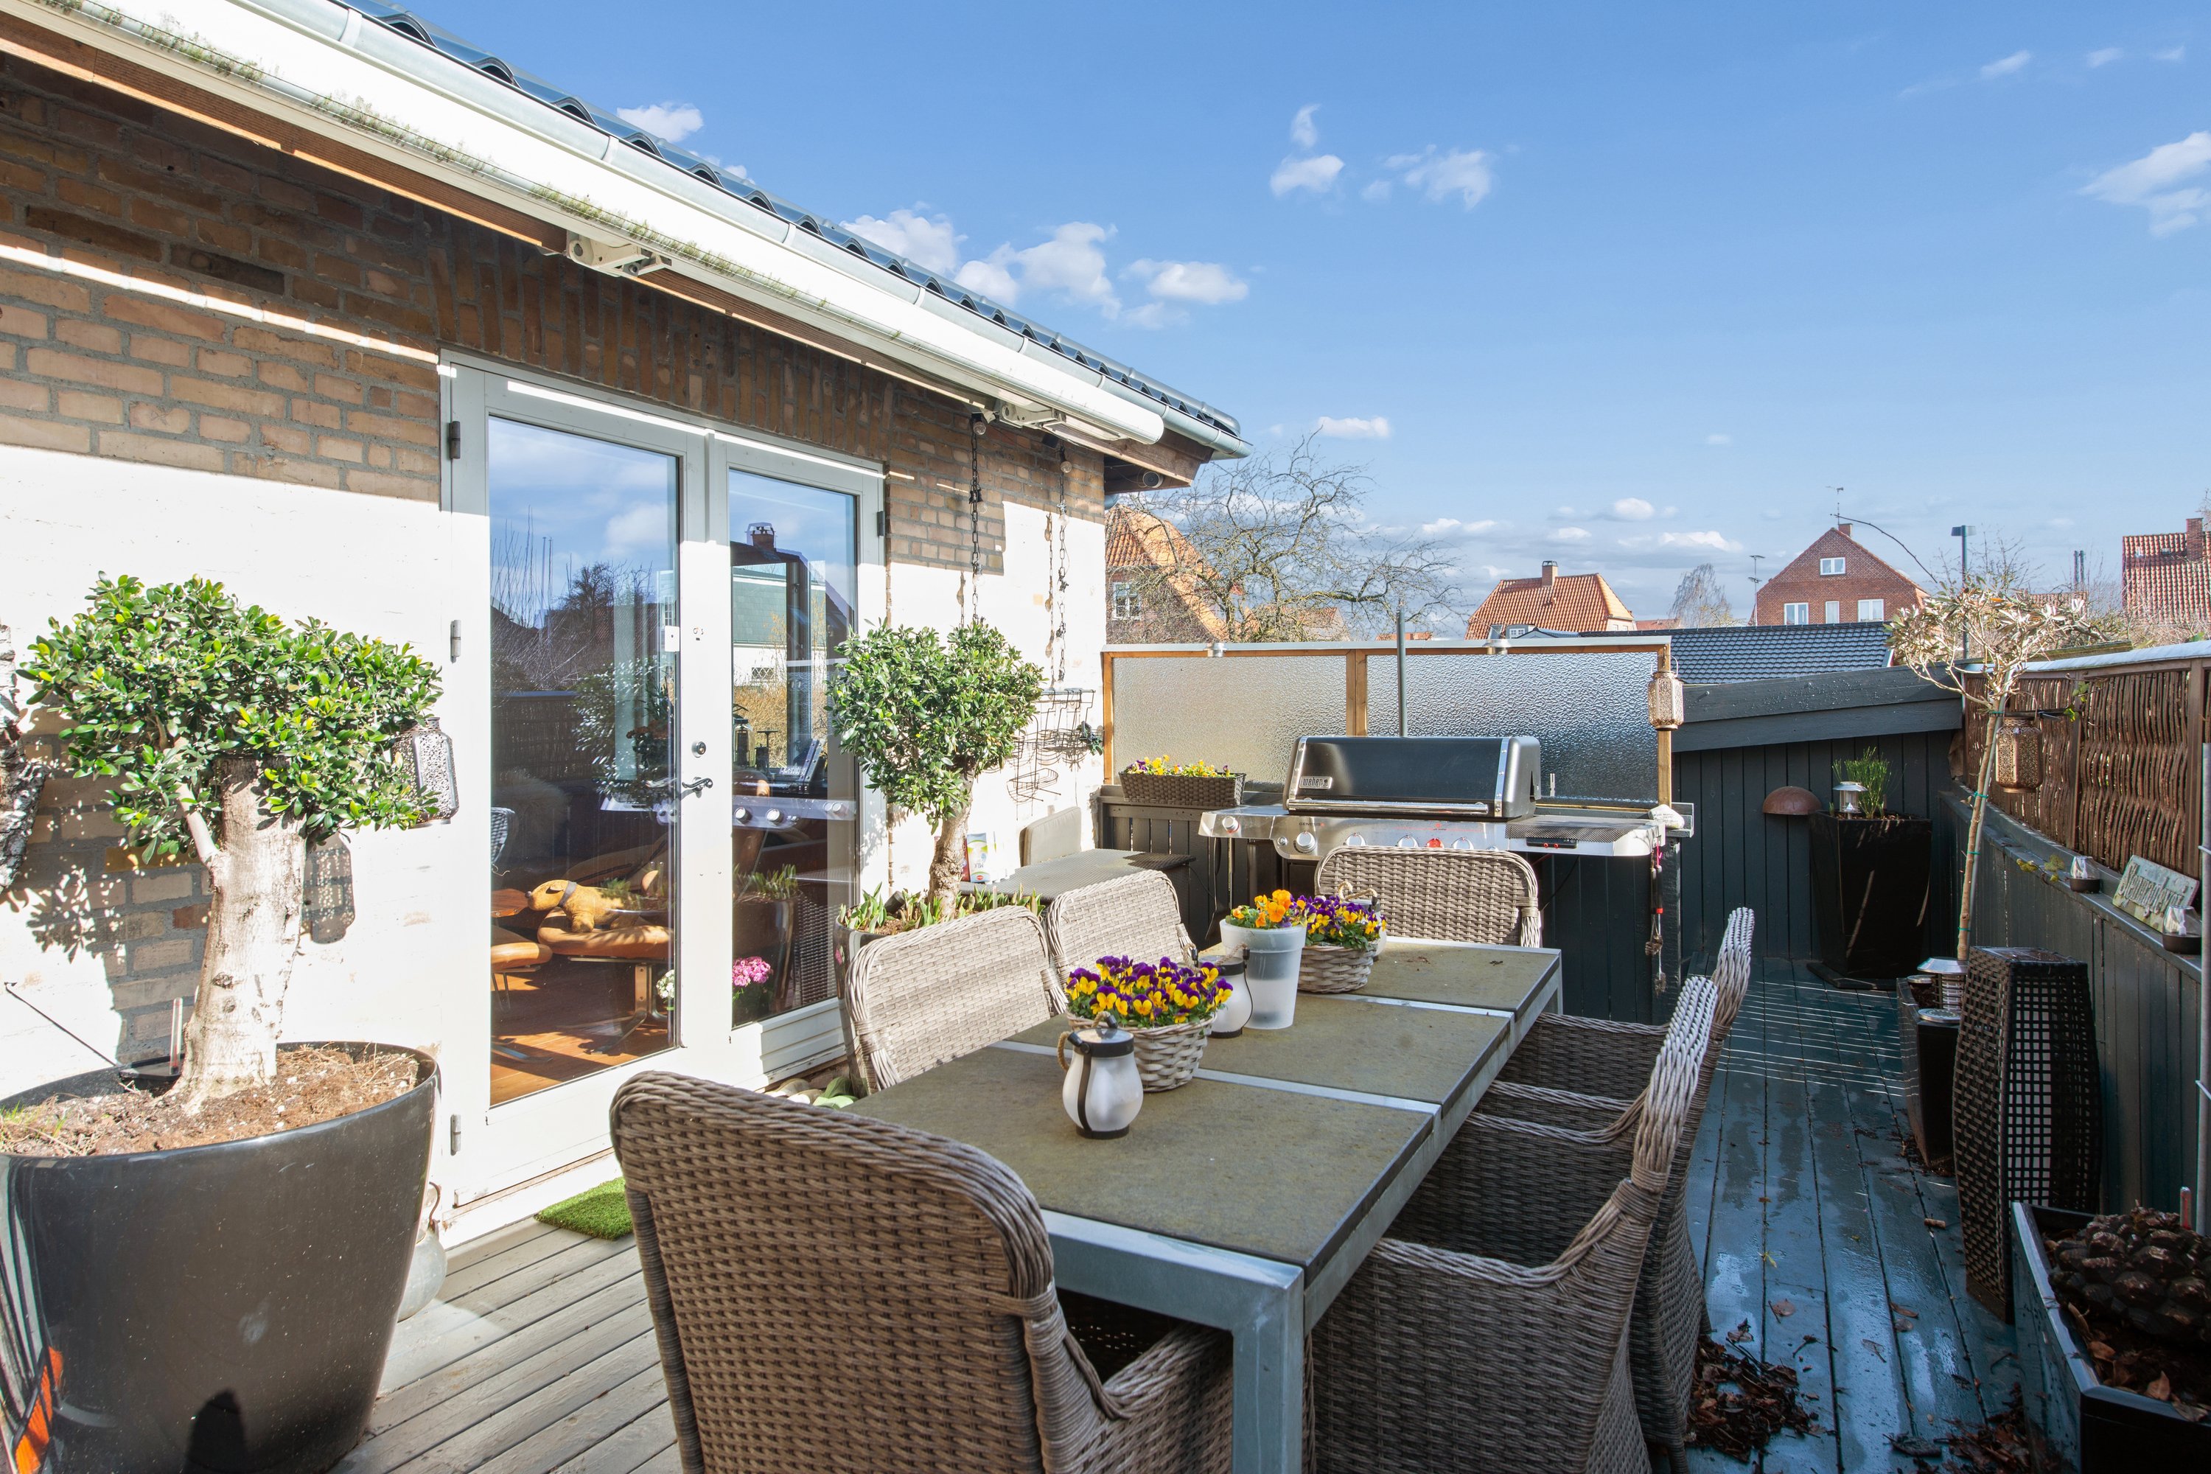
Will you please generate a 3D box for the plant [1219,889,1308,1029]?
[{"bbox_3d":[0.297,0.411,2.310,0.165,0.250,0.160,0,1,0],"label":"plant"}]

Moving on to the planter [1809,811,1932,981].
[{"bbox_3d":[3.821,0.791,6.138,0.410,0.770,0.410,1,1,11],"label":"planter"}]

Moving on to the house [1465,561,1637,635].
[{"bbox_3d":[23.600,-4.500,65.000,9.000,9.500,8.000,1,2,41],"label":"house"}]

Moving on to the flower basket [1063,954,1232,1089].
[{"bbox_3d":[0.068,0.449,1.980,0.260,0.190,0.250,0,1,0],"label":"flower basket"}]

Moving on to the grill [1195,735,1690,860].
[{"bbox_3d":[1.206,0.613,4.620,1.570,1.220,0.690,1,2,26],"label":"grill"}]

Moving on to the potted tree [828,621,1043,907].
[{"bbox_3d":[-0.554,0.096,4.000,0.700,0.950,0.640,0,1,0],"label":"potted tree"}]

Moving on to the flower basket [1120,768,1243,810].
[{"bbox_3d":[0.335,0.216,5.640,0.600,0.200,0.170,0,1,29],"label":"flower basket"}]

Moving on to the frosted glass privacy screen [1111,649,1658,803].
[{"bbox_3d":[1.080,-0.064,5.360,2.460,0.670,0.070,0,1,29],"label":"frosted glass privacy screen"}]

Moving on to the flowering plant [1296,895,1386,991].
[{"bbox_3d":[0.492,0.447,2.700,0.230,0.195,0.220,0,1,29],"label":"flowering plant"}]

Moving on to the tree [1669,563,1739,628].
[{"bbox_3d":[41.400,-6.100,85.000,5.000,11.700,5.000,0,1,26],"label":"tree"}]

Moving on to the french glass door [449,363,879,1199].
[{"bbox_3d":[-1.245,0.100,3.835,0.100,2.130,1.680,0,1,29],"label":"french glass door"}]

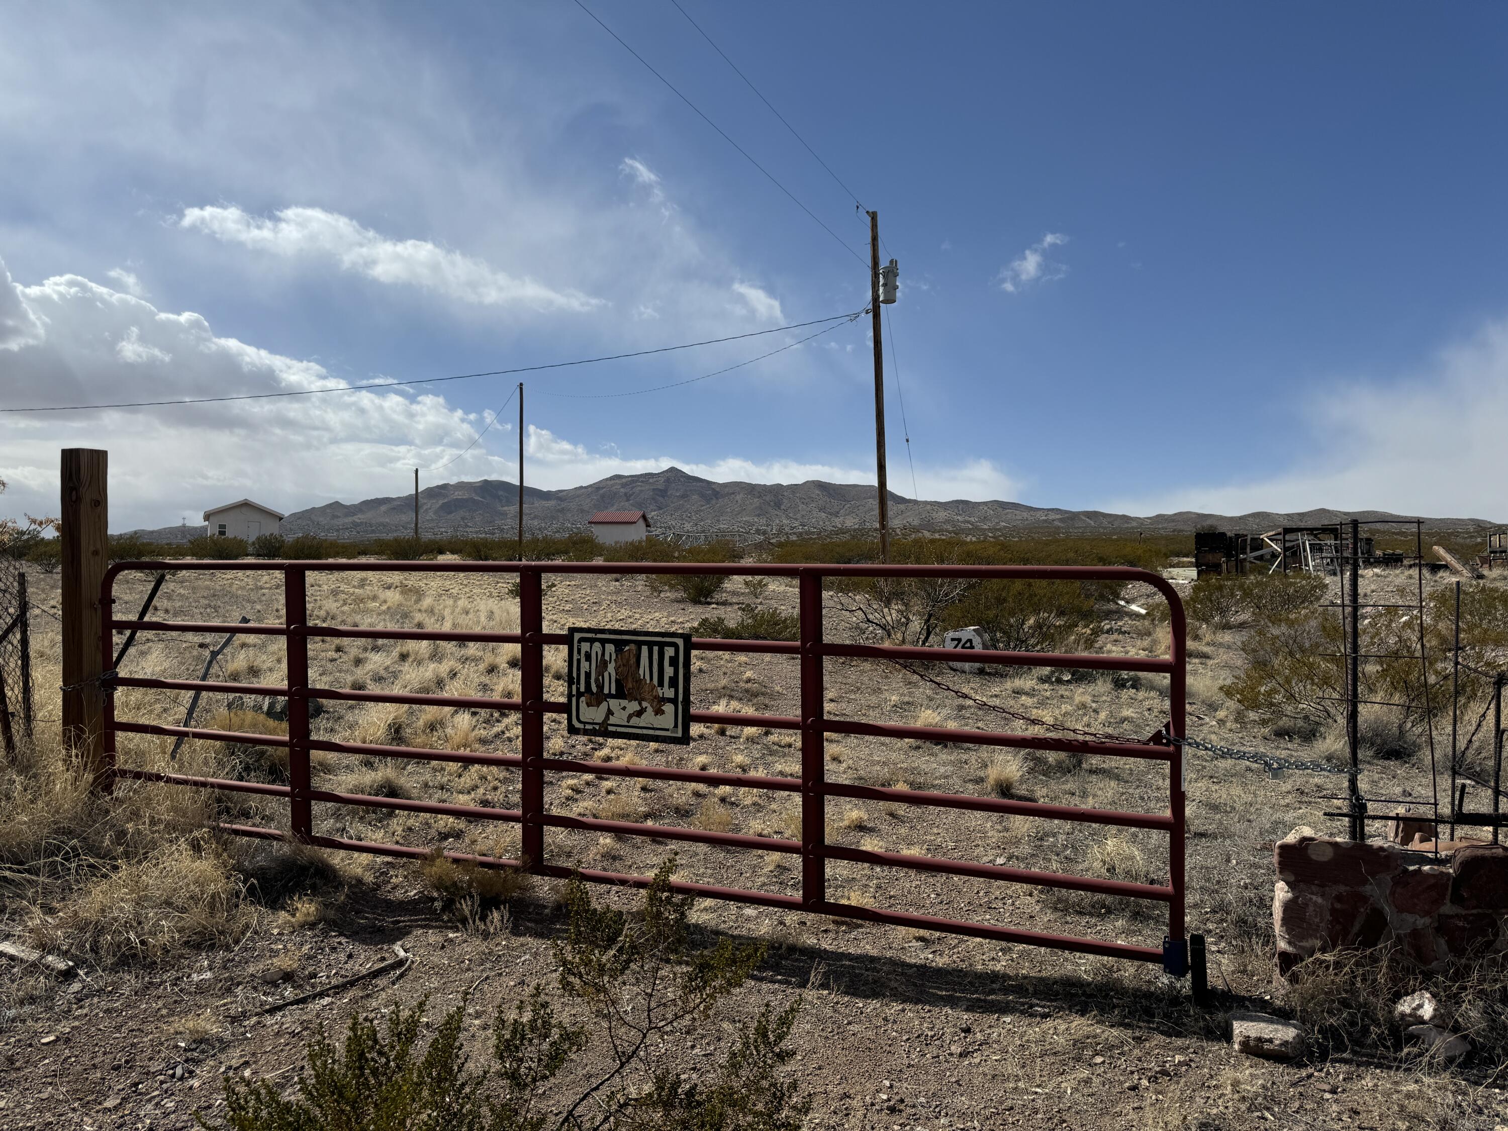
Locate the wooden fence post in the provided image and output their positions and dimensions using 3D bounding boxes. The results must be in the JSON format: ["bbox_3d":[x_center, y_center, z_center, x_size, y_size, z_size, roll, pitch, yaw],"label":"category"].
[{"bbox_3d":[-3.340,0.330,5.220,0.142,1.820,0.142,0,1,22],"label":"wooden fence post"}]

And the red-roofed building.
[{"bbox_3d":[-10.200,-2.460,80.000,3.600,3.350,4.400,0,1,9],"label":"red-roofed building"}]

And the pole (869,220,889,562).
[{"bbox_3d":[2.920,-3.840,24.300,0.220,8.800,0.220,-1,1,0],"label":"pole"}]

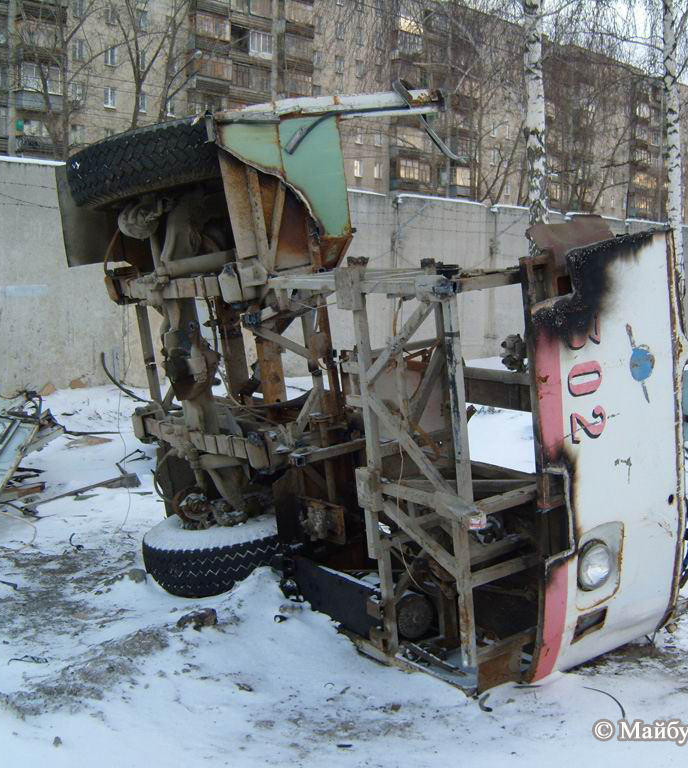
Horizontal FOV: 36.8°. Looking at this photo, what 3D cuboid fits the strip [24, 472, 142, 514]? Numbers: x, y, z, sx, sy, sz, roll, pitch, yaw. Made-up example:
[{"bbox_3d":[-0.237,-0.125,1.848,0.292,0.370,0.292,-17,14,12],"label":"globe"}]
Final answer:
[{"bbox_3d":[-1.978,0.832,7.800,0.950,0.100,0.120,-11,11,-41],"label":"strip"}]

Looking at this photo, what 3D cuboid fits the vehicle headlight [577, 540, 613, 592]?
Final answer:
[{"bbox_3d":[1.064,0.768,4.380,0.205,0.205,0.100,-12,12,-34],"label":"vehicle headlight"}]

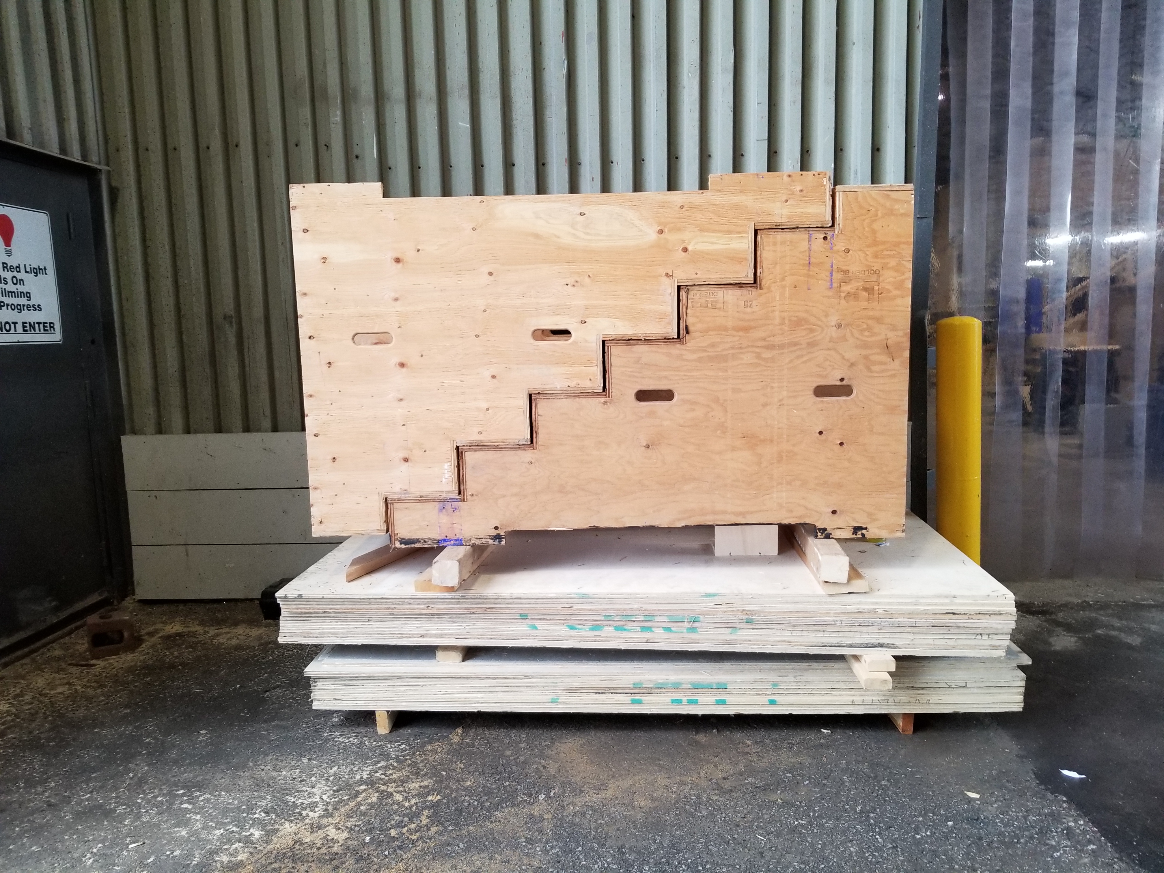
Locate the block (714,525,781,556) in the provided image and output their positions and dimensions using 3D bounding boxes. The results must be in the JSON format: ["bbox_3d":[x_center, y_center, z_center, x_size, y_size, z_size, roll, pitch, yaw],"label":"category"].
[{"bbox_3d":[0.631,0.384,3.415,0.238,0.118,0.170,-1,8,3],"label":"block"}]

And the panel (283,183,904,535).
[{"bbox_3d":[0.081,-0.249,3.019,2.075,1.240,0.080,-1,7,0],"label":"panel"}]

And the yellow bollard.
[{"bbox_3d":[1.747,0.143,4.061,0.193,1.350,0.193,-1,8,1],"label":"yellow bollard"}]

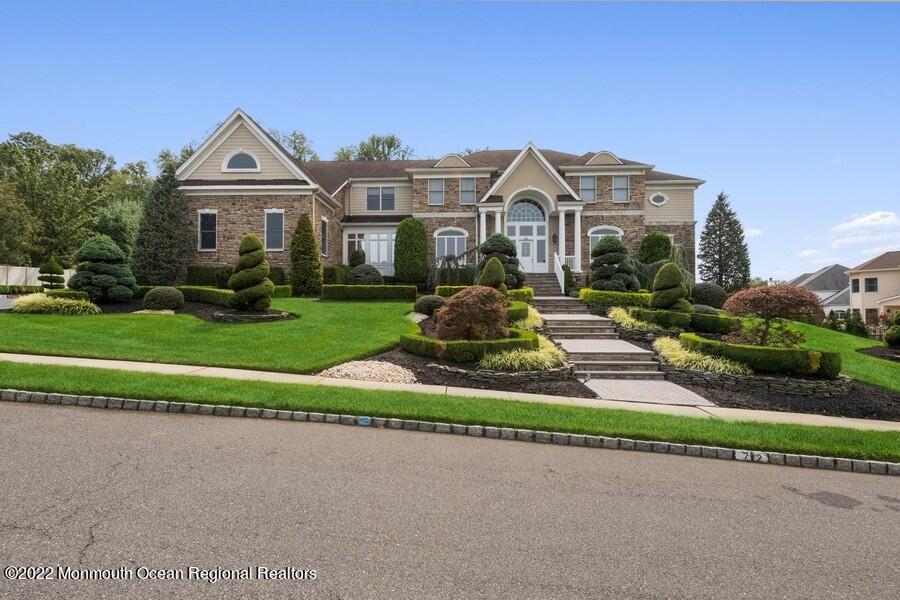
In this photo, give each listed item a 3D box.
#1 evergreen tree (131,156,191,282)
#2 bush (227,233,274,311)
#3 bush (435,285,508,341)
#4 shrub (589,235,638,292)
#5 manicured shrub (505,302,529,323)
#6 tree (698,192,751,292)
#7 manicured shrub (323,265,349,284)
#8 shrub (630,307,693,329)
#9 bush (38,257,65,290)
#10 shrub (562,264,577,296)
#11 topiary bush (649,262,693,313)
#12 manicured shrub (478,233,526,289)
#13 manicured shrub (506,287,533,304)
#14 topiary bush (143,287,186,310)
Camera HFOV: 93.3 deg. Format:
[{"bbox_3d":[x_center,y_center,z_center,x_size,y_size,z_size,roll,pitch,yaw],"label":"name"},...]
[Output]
[{"bbox_3d":[-13.056,-3.406,19.300,2.260,6.220,2.260,0,0,3],"label":"evergreen tree"},{"bbox_3d":[-7.099,-0.984,15.200,1.620,2.720,1.600,0,1,0],"label":"bush"},{"bbox_3d":[0.621,0.395,12.000,2.090,1.610,2.090,0,0,3],"label":"bush"},{"bbox_3d":[7.465,-1.536,19.200,2.040,2.670,2.040,0,0,3],"label":"shrub"},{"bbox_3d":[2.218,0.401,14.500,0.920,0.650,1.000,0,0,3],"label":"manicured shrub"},{"bbox_3d":[16.176,-3.206,25.000,2.620,6.240,2.620,0,0,3],"label":"tree"},{"bbox_3d":[-5.875,-1.087,22.000,1.450,1.500,1.350,0,1,0],"label":"manicured shrub"},{"bbox_3d":[6.818,0.588,13.700,2.000,0.690,0.850,0,1,0],"label":"shrub"},{"bbox_3d":[-19.678,-1.235,21.000,0.960,1.830,0.960,0,0,3],"label":"bush"},{"bbox_3d":[6.102,-0.996,21.700,0.690,1.630,0.690,0,0,3],"label":"shrub"},{"bbox_3d":[7.453,-0.387,14.300,1.420,1.750,1.400,0,1,0],"label":"topiary bush"},{"bbox_3d":[2.261,-1.529,18.300,2.050,2.760,2.050,0,1,0],"label":"manicured shrub"},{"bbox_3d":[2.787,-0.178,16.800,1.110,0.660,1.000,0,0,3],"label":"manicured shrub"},{"bbox_3d":[-10.700,-0.037,15.900,1.270,0.900,1.270,0,0,3],"label":"topiary bush"}]

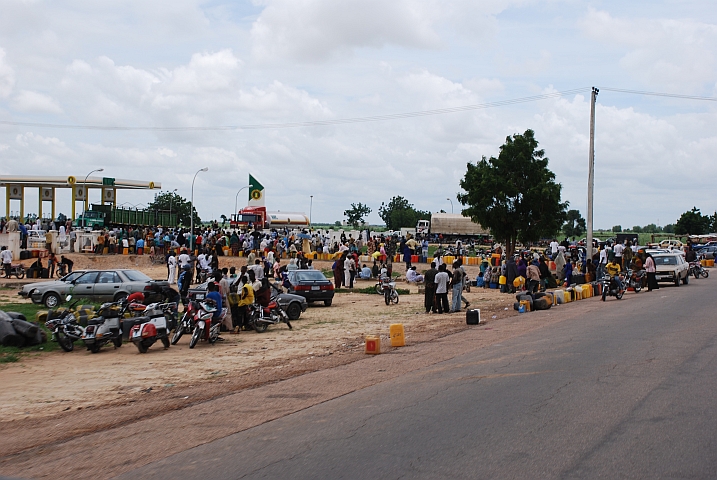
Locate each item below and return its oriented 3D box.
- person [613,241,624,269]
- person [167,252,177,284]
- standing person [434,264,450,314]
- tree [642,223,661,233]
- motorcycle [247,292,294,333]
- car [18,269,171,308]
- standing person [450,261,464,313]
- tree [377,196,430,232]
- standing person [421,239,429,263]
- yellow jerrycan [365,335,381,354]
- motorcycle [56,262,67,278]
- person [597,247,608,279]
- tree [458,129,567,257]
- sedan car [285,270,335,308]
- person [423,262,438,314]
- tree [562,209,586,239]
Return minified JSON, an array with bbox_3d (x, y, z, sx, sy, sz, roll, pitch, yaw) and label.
[{"bbox_3d":[13.725,0.897,60.000,0.500,1.720,0.330,1,1,12],"label":"person"},{"bbox_3d":[-9.439,1.377,57.488,0.360,1.750,0.480,1,1,-41],"label":"person"},{"bbox_3d":[2.845,1.677,38.500,0.500,1.660,0.320,1,1,7],"label":"standing person"},{"bbox_3d":[154.738,-6.553,599.964,9.500,5.400,8.500,1,1,0],"label":"tree"},{"bbox_3d":[-2.445,1.974,31.400,0.750,1.080,1.950,2,1,41],"label":"motorcycle"},{"bbox_3d":[-8.813,1.569,38.600,4.450,1.380,1.690,1,1,11],"label":"car"},{"bbox_3d":[3.336,1.592,38.500,0.380,1.750,0.480,1,1,21],"label":"standing person"},{"bbox_3d":[8.904,-4.035,220.000,10.000,8.700,9.200,1,1,0],"label":"tree"},{"bbox_3d":[4.841,0.737,82.989,0.500,1.710,0.350,2,1,12],"label":"standing person"},{"bbox_3d":[0.295,2.152,23.300,0.250,0.385,0.250,1,1,18],"label":"yellow jerrycan"},{"bbox_3d":[-16.244,1.658,62.800,0.720,1.050,1.900,1,1,14],"label":"motorcycle"},{"bbox_3d":[12.282,1.232,56.989,0.420,1.700,0.480,1,1,-37],"label":"person"},{"bbox_3d":[7.723,-1.830,57.000,5.400,7.400,5.200,1,1,0],"label":"tree"},{"bbox_3d":[-2.197,2.033,48.452,1.690,1.400,4.390,1,1,-9],"label":"sedan car"},{"bbox_3d":[2.471,1.651,39.000,0.520,1.740,0.360,1,1,18],"label":"person"},{"bbox_3d":[57.012,-4.170,300.000,6.200,7.600,6.200,1,1,0],"label":"tree"}]

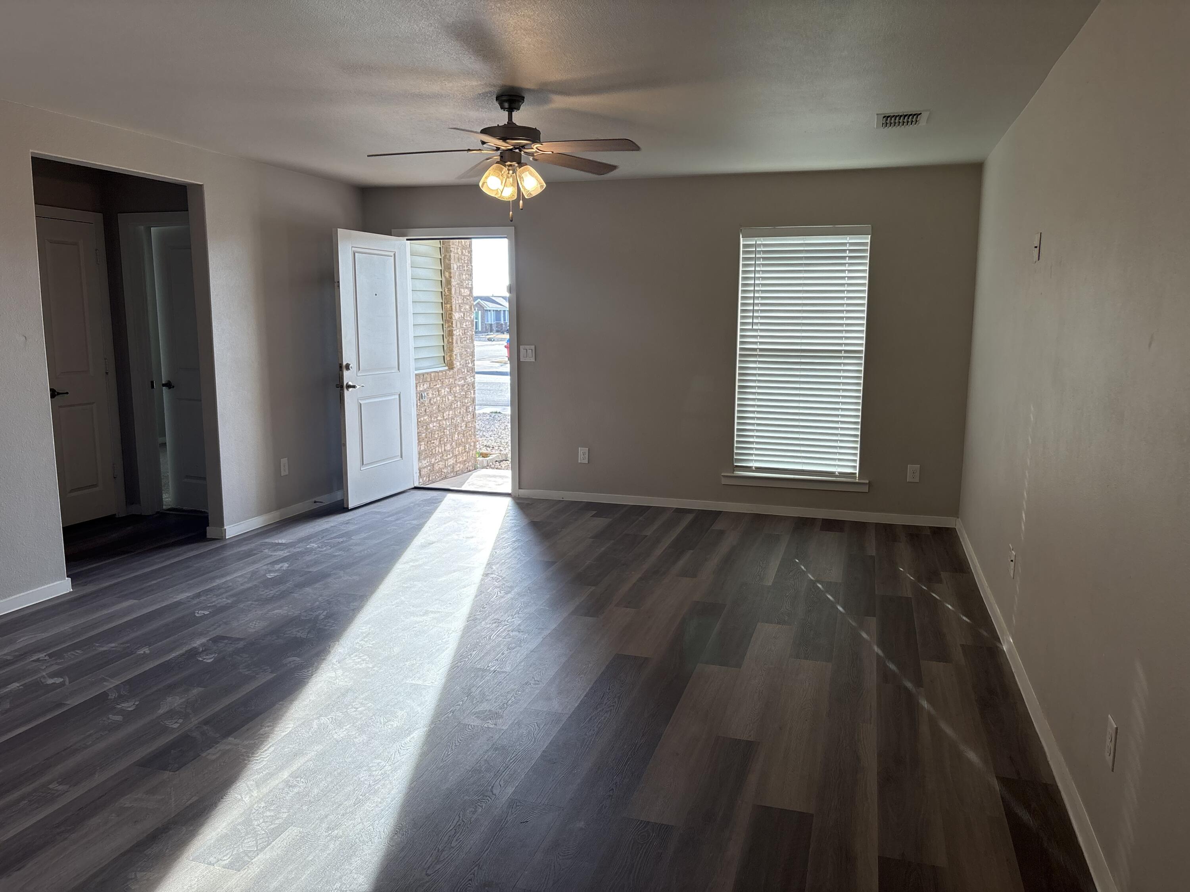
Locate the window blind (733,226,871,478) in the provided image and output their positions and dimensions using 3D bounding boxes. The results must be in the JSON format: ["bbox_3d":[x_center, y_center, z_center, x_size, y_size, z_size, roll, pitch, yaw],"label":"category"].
[{"bbox_3d":[1.470,-0.656,6.409,0.890,1.790,0.065,3,9,17],"label":"window blind"}]

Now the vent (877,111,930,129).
[{"bbox_3d":[1.560,-1.652,4.545,0.250,0.020,0.360,3,9,17],"label":"vent"}]

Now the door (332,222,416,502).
[{"bbox_3d":[-1.690,-0.598,6.924,0.050,2.030,0.914,3,9,19],"label":"door"}]

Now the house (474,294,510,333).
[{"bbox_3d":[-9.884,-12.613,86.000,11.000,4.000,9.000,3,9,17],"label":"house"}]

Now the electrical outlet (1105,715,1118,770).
[{"bbox_3d":[1.318,0.761,2.282,0.012,0.122,0.076,3,9,17],"label":"electrical outlet"}]

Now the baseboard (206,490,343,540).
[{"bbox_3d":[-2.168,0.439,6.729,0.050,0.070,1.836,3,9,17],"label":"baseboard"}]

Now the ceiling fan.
[{"bbox_3d":[-0.376,-1.321,4.069,1.300,0.550,1.300,3,9,17],"label":"ceiling fan"}]

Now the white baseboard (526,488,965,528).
[{"bbox_3d":[0.955,0.460,6.721,3.312,0.068,0.025,3,9,17],"label":"white baseboard"}]

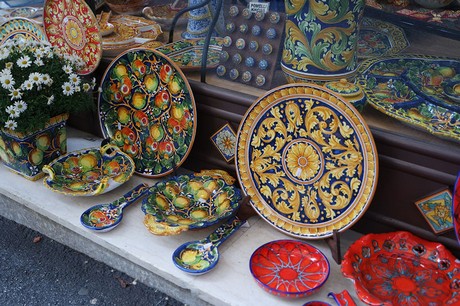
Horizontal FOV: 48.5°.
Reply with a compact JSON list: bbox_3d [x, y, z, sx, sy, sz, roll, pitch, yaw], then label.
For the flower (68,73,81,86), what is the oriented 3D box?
[{"bbox_3d":[-0.524,-0.247,1.730,0.040,0.040,0.016,-10,-1,-15],"label":"flower"}]

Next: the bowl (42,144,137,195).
[{"bbox_3d":[-0.461,0.077,1.681,0.288,0.072,0.285,18,33,29],"label":"bowl"}]

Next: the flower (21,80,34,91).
[{"bbox_3d":[-0.659,-0.220,1.670,0.037,0.037,0.016,-13,1,-20],"label":"flower"}]

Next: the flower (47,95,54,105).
[{"bbox_3d":[-0.600,-0.177,1.710,0.016,0.034,0.034,26,28,-9],"label":"flower"}]

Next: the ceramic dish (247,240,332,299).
[{"bbox_3d":[0.151,0.302,1.306,0.203,0.044,0.203,-1,29,1],"label":"ceramic dish"}]

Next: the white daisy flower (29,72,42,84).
[{"bbox_3d":[-0.617,-0.236,1.626,0.041,0.041,0.014,-14,-7,-26],"label":"white daisy flower"}]

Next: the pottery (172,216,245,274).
[{"bbox_3d":[-0.045,0.253,1.403,0.122,0.034,0.272,18,33,29],"label":"pottery"}]

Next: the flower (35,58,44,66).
[{"bbox_3d":[-0.627,-0.297,1.680,0.036,0.016,0.036,-12,68,-18],"label":"flower"}]

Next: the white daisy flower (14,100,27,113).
[{"bbox_3d":[-0.660,-0.145,1.609,0.040,0.040,0.014,-10,-1,-19],"label":"white daisy flower"}]

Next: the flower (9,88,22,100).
[{"bbox_3d":[-0.696,-0.190,1.660,0.043,0.043,0.016,-13,-7,-21],"label":"flower"}]

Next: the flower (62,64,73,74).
[{"bbox_3d":[-0.552,-0.285,1.737,0.037,0.037,0.014,-23,-5,-37],"label":"flower"}]

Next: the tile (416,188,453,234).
[{"bbox_3d":[0.552,0.152,1.321,0.100,0.100,0.009,-36,-1,43],"label":"tile"}]

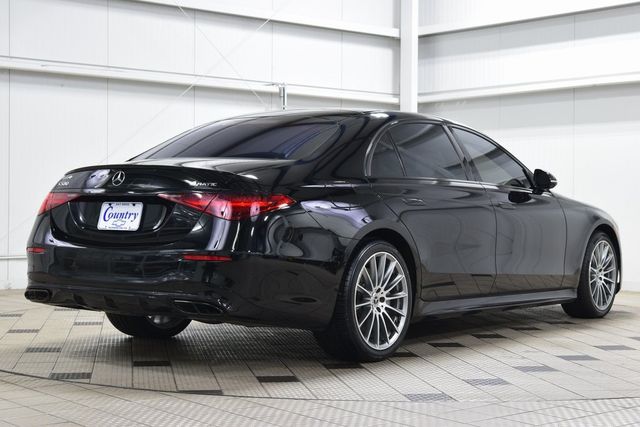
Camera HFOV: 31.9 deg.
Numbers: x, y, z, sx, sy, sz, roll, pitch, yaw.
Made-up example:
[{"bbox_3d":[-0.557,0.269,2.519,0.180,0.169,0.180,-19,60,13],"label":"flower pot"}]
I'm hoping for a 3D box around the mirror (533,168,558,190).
[{"bbox_3d":[1.606,-0.229,7.999,0.195,0.160,0.140,1,1,36],"label":"mirror"}]

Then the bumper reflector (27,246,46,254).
[{"bbox_3d":[-1.608,0.205,6.348,0.035,0.036,0.260,0,1,-37],"label":"bumper reflector"}]

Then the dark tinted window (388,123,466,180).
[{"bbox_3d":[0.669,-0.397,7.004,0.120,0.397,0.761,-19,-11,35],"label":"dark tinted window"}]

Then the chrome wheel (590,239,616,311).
[{"bbox_3d":[2.158,0.479,8.956,0.220,0.560,0.560,1,1,36],"label":"chrome wheel"}]

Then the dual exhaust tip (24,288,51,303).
[{"bbox_3d":[-1.573,0.462,6.346,0.260,0.078,0.100,1,1,44],"label":"dual exhaust tip"}]

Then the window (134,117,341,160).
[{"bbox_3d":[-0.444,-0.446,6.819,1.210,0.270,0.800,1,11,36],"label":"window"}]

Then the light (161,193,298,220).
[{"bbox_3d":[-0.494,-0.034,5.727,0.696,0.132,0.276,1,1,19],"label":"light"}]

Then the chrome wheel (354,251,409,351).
[{"bbox_3d":[0.264,0.491,6.357,0.220,0.560,0.560,1,1,36],"label":"chrome wheel"}]

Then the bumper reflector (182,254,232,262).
[{"bbox_3d":[-0.554,0.224,5.580,0.260,0.036,0.035,1,1,19],"label":"bumper reflector"}]

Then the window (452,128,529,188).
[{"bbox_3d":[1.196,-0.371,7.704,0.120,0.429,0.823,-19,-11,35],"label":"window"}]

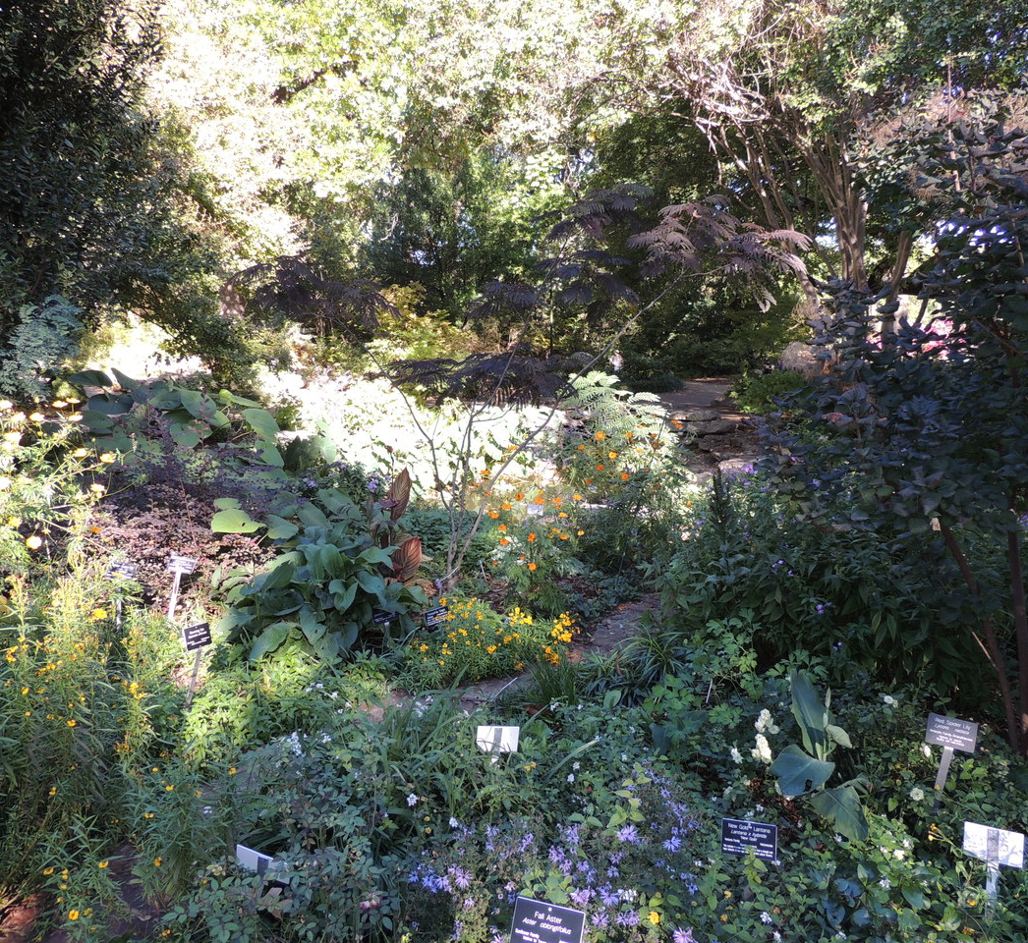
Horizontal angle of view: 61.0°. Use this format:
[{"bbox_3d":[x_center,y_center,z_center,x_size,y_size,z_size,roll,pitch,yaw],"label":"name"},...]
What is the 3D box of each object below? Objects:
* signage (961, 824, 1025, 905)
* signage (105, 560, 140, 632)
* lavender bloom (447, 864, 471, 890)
[{"bbox_3d":[1.236,1.018,2.250,0.135,0.188,0.050,5,10,27],"label":"signage"},{"bbox_3d":[-1.907,0.612,4.250,0.135,0.347,0.060,2,9,10],"label":"signage"},{"bbox_3d":[-0.109,0.815,1.750,0.045,0.029,0.040,0,9,0],"label":"lavender bloom"}]

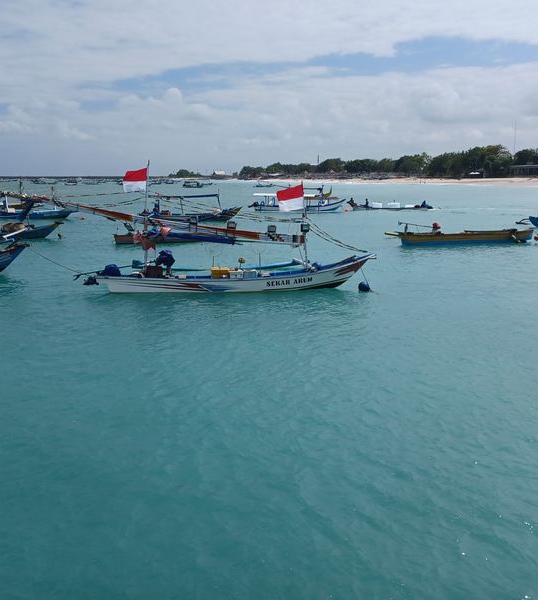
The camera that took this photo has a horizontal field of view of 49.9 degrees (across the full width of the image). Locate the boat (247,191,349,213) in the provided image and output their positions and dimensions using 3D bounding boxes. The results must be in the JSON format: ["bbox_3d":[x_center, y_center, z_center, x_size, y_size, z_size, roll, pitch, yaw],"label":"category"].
[{"bbox_3d":[3.150,-10.731,62.758,9.800,2.300,2.200,1,12,3],"label":"boat"}]

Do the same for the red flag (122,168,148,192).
[{"bbox_3d":[-4.141,-3.707,17.921,0.800,0.800,0.150,0,12,0],"label":"red flag"}]

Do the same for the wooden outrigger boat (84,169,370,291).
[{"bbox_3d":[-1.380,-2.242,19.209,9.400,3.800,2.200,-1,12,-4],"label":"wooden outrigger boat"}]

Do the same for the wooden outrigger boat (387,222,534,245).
[{"bbox_3d":[10.889,-3.788,32.855,8.200,1.150,1.800,-3,12,-14],"label":"wooden outrigger boat"}]

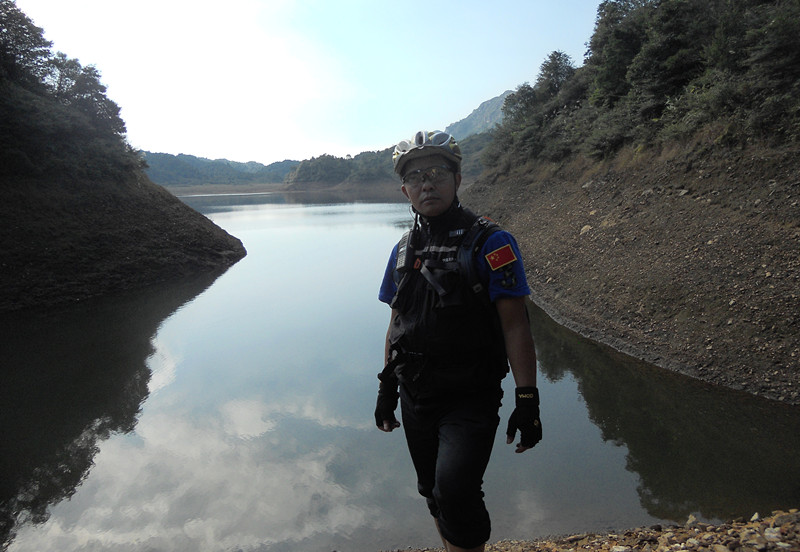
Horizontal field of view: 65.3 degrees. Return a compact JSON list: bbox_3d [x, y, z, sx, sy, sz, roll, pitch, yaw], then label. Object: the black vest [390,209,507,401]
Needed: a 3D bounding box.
[{"bbox_3d":[0.157,0.068,2.100,0.400,0.600,0.270,0,7,27],"label":"black vest"}]

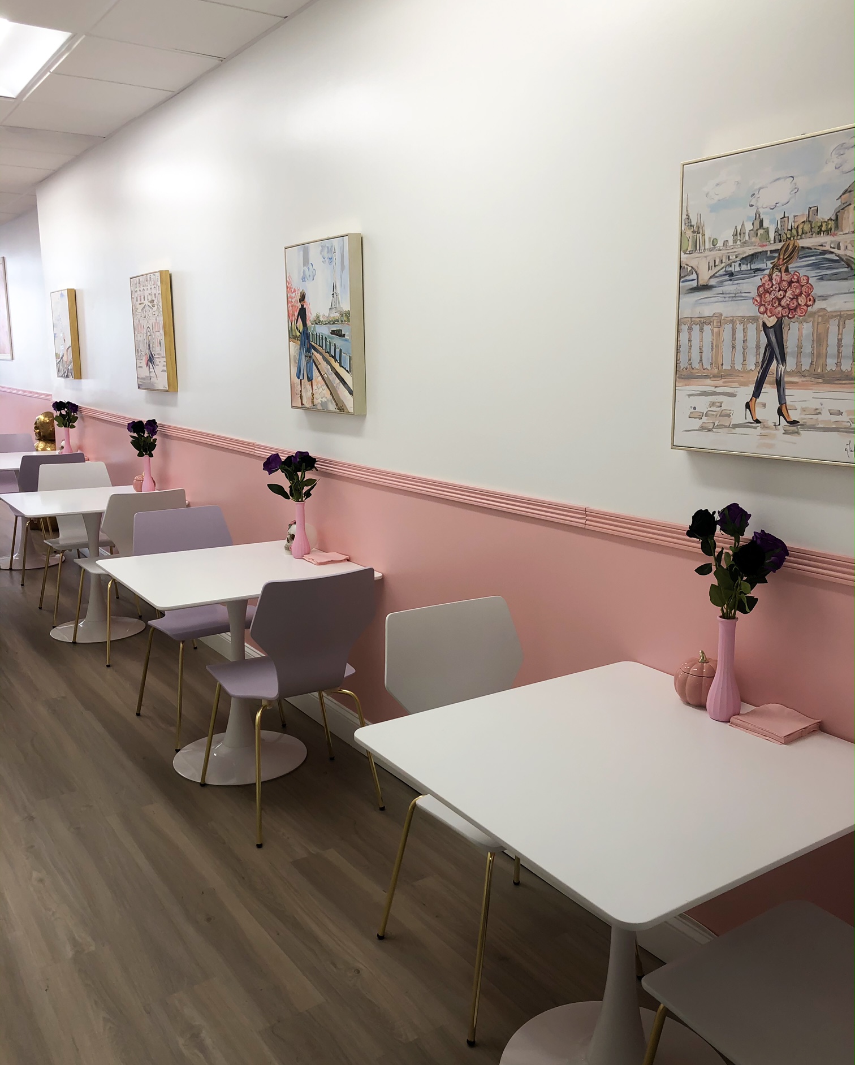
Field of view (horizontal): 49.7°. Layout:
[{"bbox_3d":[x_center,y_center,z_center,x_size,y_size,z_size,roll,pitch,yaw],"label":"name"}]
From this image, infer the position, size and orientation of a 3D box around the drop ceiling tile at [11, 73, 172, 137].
[{"bbox_3d":[-1.782,-2.190,4.760,0.576,0.018,1.209,-8,14,-33],"label":"drop ceiling tile"}]

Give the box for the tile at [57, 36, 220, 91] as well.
[{"bbox_3d":[-1.262,-2.032,3.993,0.556,0.018,0.587,-8,13,-34],"label":"tile"}]

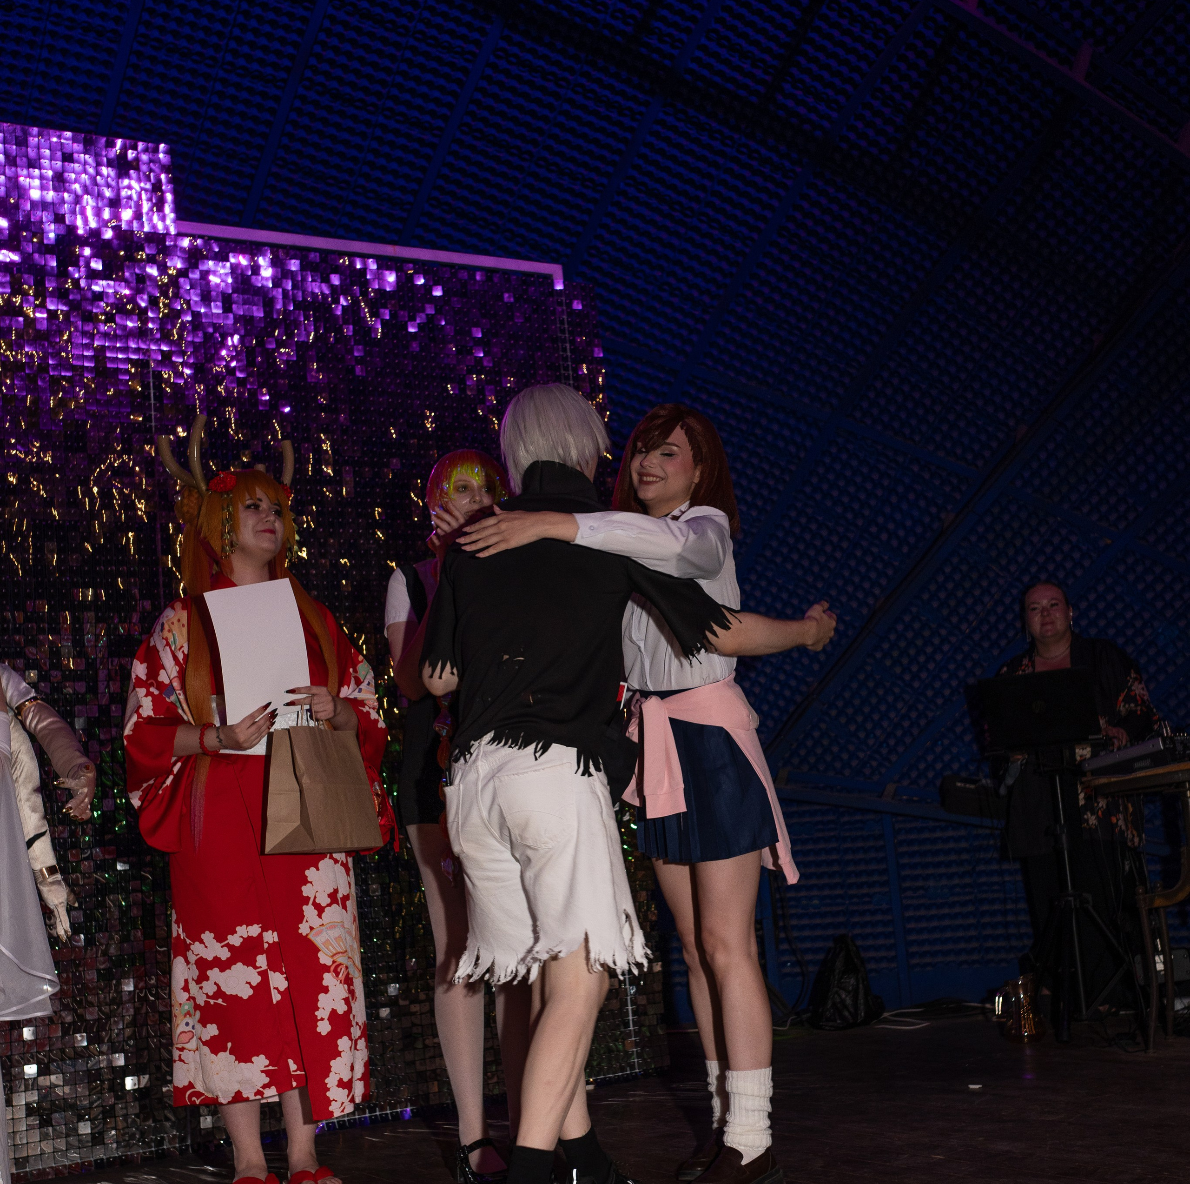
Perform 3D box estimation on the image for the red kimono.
[{"bbox_3d":[-0.772,0.578,4.015,0.600,1.240,0.420,-2,-9,-22],"label":"red kimono"}]

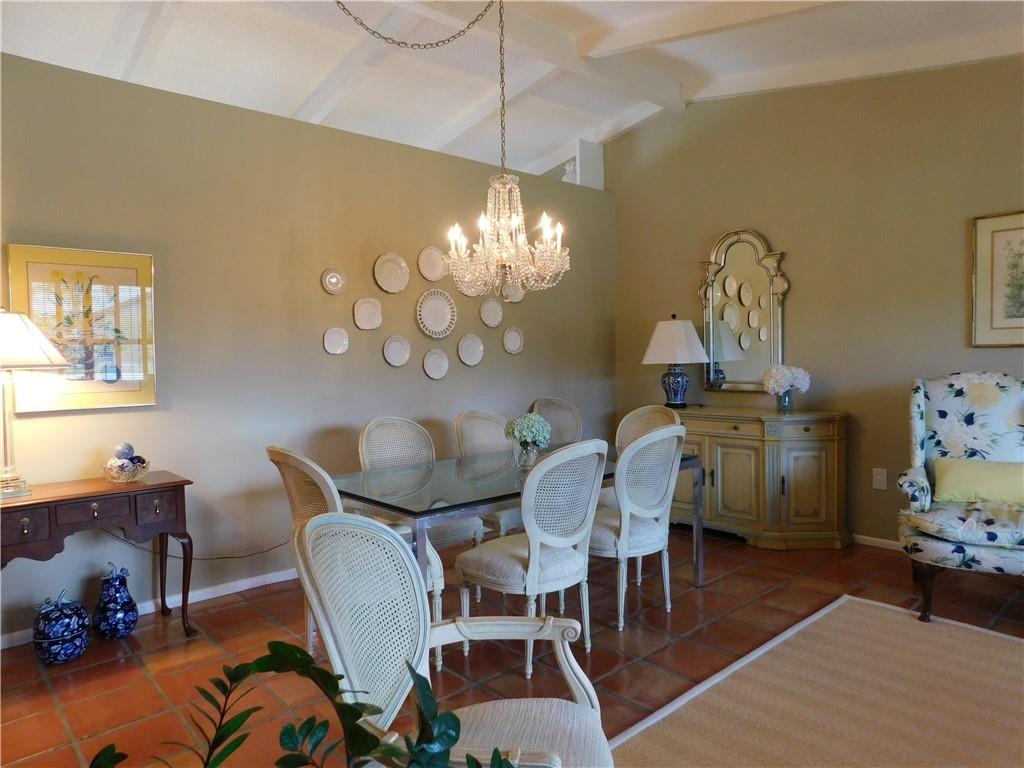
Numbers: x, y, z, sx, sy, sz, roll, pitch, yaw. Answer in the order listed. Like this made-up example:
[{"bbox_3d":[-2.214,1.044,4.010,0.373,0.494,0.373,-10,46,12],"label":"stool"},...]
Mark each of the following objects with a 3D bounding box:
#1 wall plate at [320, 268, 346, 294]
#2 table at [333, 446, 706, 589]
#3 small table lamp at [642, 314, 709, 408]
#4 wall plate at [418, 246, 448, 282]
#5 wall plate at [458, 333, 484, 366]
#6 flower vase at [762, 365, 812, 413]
[{"bbox_3d":[-1.077,-0.619,4.120,0.159,0.154,0.025,-3,4,-42],"label":"wall plate"},{"bbox_3d":[0.048,0.782,3.455,1.888,0.734,0.919,-3,3,-42],"label":"table"},{"bbox_3d":[1.260,-0.187,5.226,0.430,0.700,0.430,-3,4,-42],"label":"small table lamp"},{"bbox_3d":[-0.535,-0.811,4.607,0.232,0.232,0.025,-3,4,-42],"label":"wall plate"},{"bbox_3d":[-0.289,-0.245,4.884,0.240,0.240,0.030,-3,3,-42],"label":"wall plate"},{"bbox_3d":[1.865,0.037,4.623,0.280,0.330,0.310,-3,3,-42],"label":"flower vase"}]

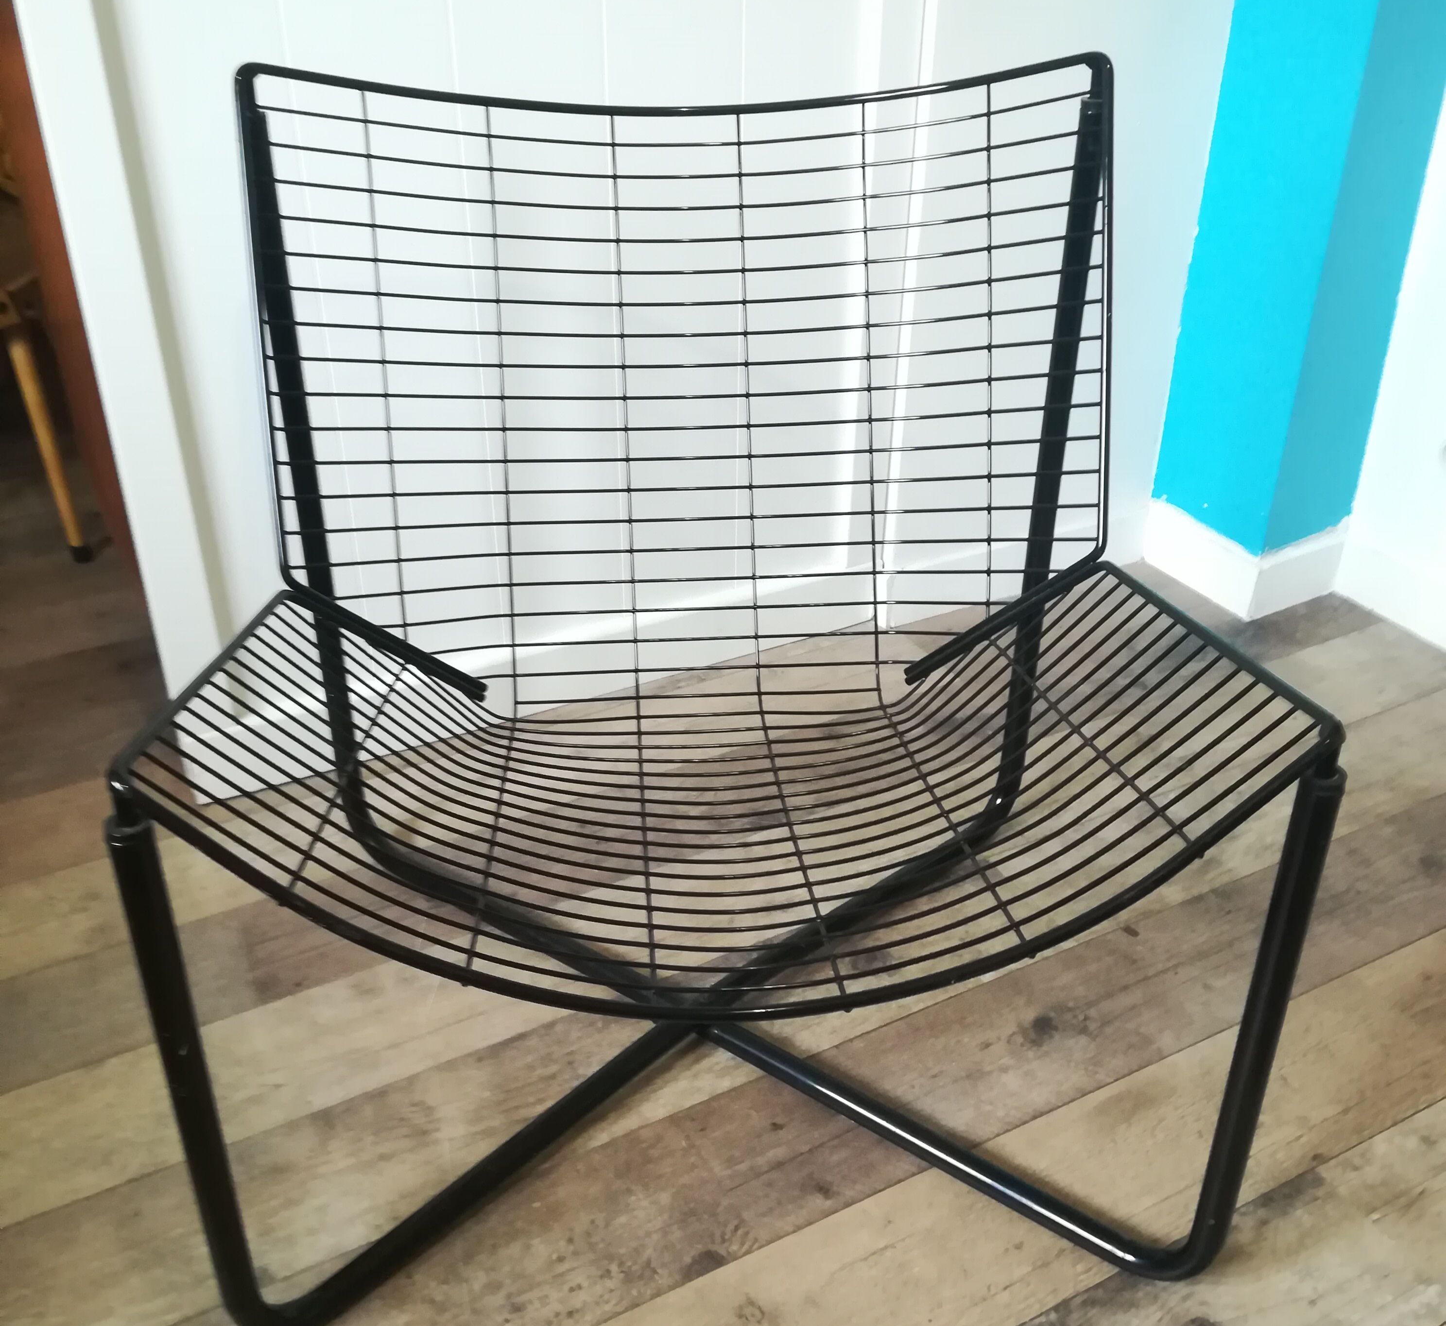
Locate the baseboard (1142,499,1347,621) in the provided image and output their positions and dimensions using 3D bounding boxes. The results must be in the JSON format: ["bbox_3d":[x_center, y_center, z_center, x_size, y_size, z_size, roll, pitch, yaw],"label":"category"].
[{"bbox_3d":[0.663,-0.144,1.846,0.154,0.078,0.184,-15,34,-25],"label":"baseboard"}]

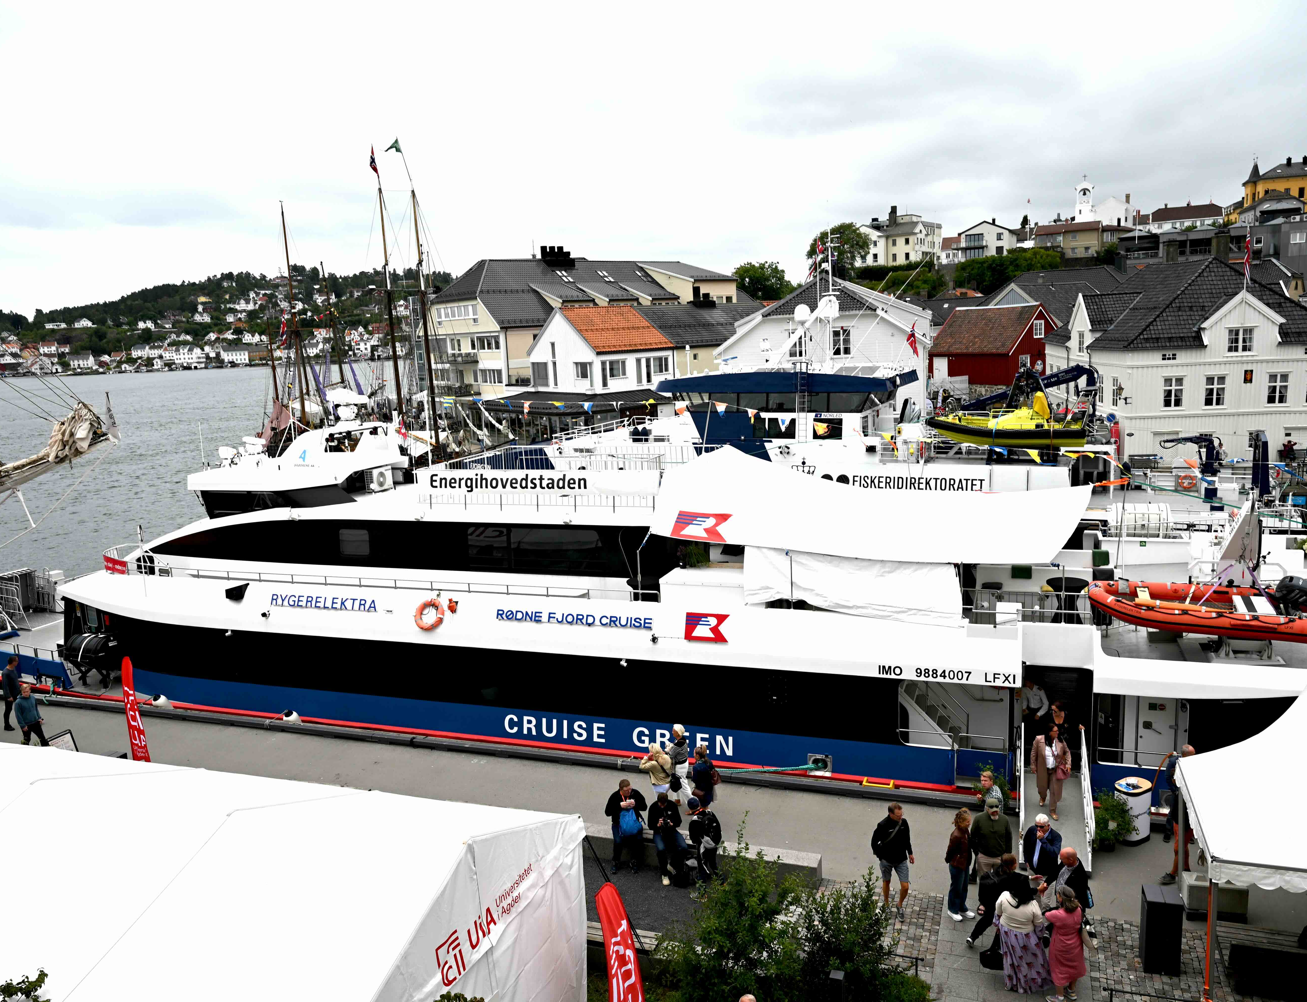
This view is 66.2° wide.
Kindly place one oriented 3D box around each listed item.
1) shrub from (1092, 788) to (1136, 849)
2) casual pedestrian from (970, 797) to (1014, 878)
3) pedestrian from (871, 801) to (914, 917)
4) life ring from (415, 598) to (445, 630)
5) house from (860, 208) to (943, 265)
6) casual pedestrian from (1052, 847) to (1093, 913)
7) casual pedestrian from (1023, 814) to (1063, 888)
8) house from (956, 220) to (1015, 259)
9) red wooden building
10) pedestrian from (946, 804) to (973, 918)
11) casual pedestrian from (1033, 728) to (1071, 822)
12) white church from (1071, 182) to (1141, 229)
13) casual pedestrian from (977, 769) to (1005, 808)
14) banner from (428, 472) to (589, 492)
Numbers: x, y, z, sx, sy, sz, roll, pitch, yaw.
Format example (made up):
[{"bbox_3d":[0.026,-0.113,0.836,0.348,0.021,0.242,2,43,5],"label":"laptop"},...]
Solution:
[{"bbox_3d":[7.999,5.449,17.405,0.750,1.100,0.750,1,11,19],"label":"shrub"},{"bbox_3d":[4.903,5.160,14.579,0.600,1.800,0.420,0,10,14],"label":"casual pedestrian"},{"bbox_3d":[3.779,5.598,15.668,0.620,1.830,0.450,-4,10,-5],"label":"pedestrian"},{"bbox_3d":[-4.868,2.482,21.826,0.740,0.750,0.120,1,-9,20],"label":"life ring"},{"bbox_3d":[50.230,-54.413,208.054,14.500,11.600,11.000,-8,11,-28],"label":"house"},{"bbox_3d":[5.526,5.377,13.368,0.520,1.730,0.580,-7,11,-21],"label":"casual pedestrian"},{"bbox_3d":[5.895,5.598,15.247,0.580,1.780,0.420,3,12,28],"label":"casual pedestrian"},{"bbox_3d":[60.100,-46.845,180.578,10.000,7.300,9.300,3,12,28],"label":"house"},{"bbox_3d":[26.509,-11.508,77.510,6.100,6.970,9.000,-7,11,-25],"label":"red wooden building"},{"bbox_3d":[4.467,5.245,14.506,0.420,1.700,0.480,3,11,30],"label":"pedestrian"},{"bbox_3d":[6.967,4.748,17.614,0.620,1.700,0.500,2,11,23],"label":"casual pedestrian"},{"bbox_3d":[85.944,-55.437,190.244,12.500,11.000,12.000,4,12,32],"label":"white church"},{"bbox_3d":[5.136,5.005,15.435,0.450,1.790,0.500,-6,10,-18],"label":"casual pedestrian"},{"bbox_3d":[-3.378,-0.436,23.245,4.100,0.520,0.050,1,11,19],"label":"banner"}]

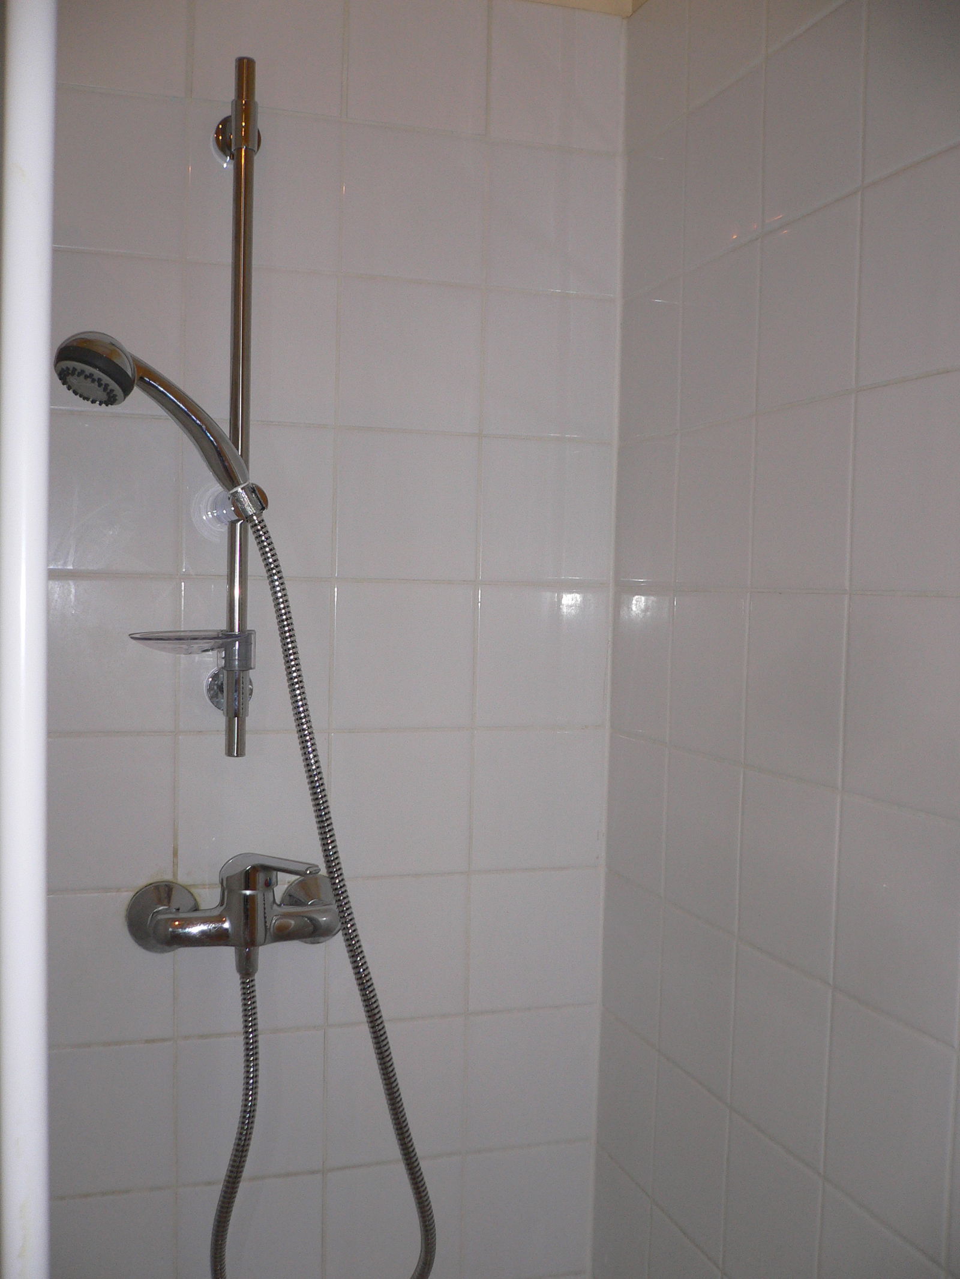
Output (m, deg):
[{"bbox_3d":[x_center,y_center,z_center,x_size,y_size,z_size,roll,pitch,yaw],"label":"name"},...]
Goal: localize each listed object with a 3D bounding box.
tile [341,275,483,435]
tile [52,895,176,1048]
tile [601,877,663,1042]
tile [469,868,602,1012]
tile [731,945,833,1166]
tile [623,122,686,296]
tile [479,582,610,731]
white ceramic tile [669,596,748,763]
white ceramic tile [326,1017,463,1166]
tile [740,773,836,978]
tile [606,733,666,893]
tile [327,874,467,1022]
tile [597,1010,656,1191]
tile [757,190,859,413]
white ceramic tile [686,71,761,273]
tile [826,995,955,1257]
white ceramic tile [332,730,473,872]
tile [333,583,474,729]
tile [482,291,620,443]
[{"bbox_3d":[-0.070,-0.285,1.302,0.148,0.148,0.010,1,3,-19],"label":"tile"},{"bbox_3d":[-0.367,0.312,1.232,0.148,0.148,0.010,1,3,-19],"label":"tile"},{"bbox_3d":[0.159,0.326,1.336,0.010,0.150,0.142,1,3,-19],"label":"tile"},{"bbox_3d":[0.057,0.318,1.377,0.147,0.148,0.010,1,3,-19],"label":"tile"},{"bbox_3d":[0.248,0.335,1.055,0.010,0.148,0.141,1,3,-19],"label":"tile"},{"bbox_3d":[0.178,-0.433,1.302,0.010,0.150,0.142,1,3,-19],"label":"tile"},{"bbox_3d":[0.066,0.018,1.380,0.149,0.150,0.010,0,3,-17],"label":"tile"},{"bbox_3d":[0.211,0.029,1.176,0.010,0.148,0.141,1,3,-19],"label":"white ceramic tile"},{"bbox_3d":[-0.089,0.471,1.351,0.149,0.150,0.010,1,3,-19],"label":"white ceramic tile"},{"bbox_3d":[0.256,0.188,1.062,0.010,0.150,0.143,1,3,-19],"label":"tile"},{"bbox_3d":[0.163,0.174,1.329,0.010,0.150,0.142,1,3,-19],"label":"tile"},{"bbox_3d":[-0.086,0.320,1.344,0.149,0.150,0.010,1,3,-19],"label":"tile"},{"bbox_3d":[0.156,0.478,1.342,0.010,0.150,0.142,1,3,-19],"label":"tile"},{"bbox_3d":[0.263,-0.263,1.028,0.010,0.148,0.141,1,3,-19],"label":"tile"},{"bbox_3d":[0.225,-0.427,1.177,0.010,0.150,0.145,0,3,-19],"label":"white ceramic tile"},{"bbox_3d":[0.300,0.350,0.945,0.010,0.150,0.144,0,3,-19],"label":"tile"},{"bbox_3d":[-0.082,0.169,1.343,0.148,0.150,0.010,0,3,-17],"label":"white ceramic tile"},{"bbox_3d":[-0.078,0.016,1.331,0.149,0.150,0.010,1,3,-19],"label":"tile"},{"bbox_3d":[0.073,-0.287,1.365,0.149,0.150,0.010,0,3,-17],"label":"tile"}]

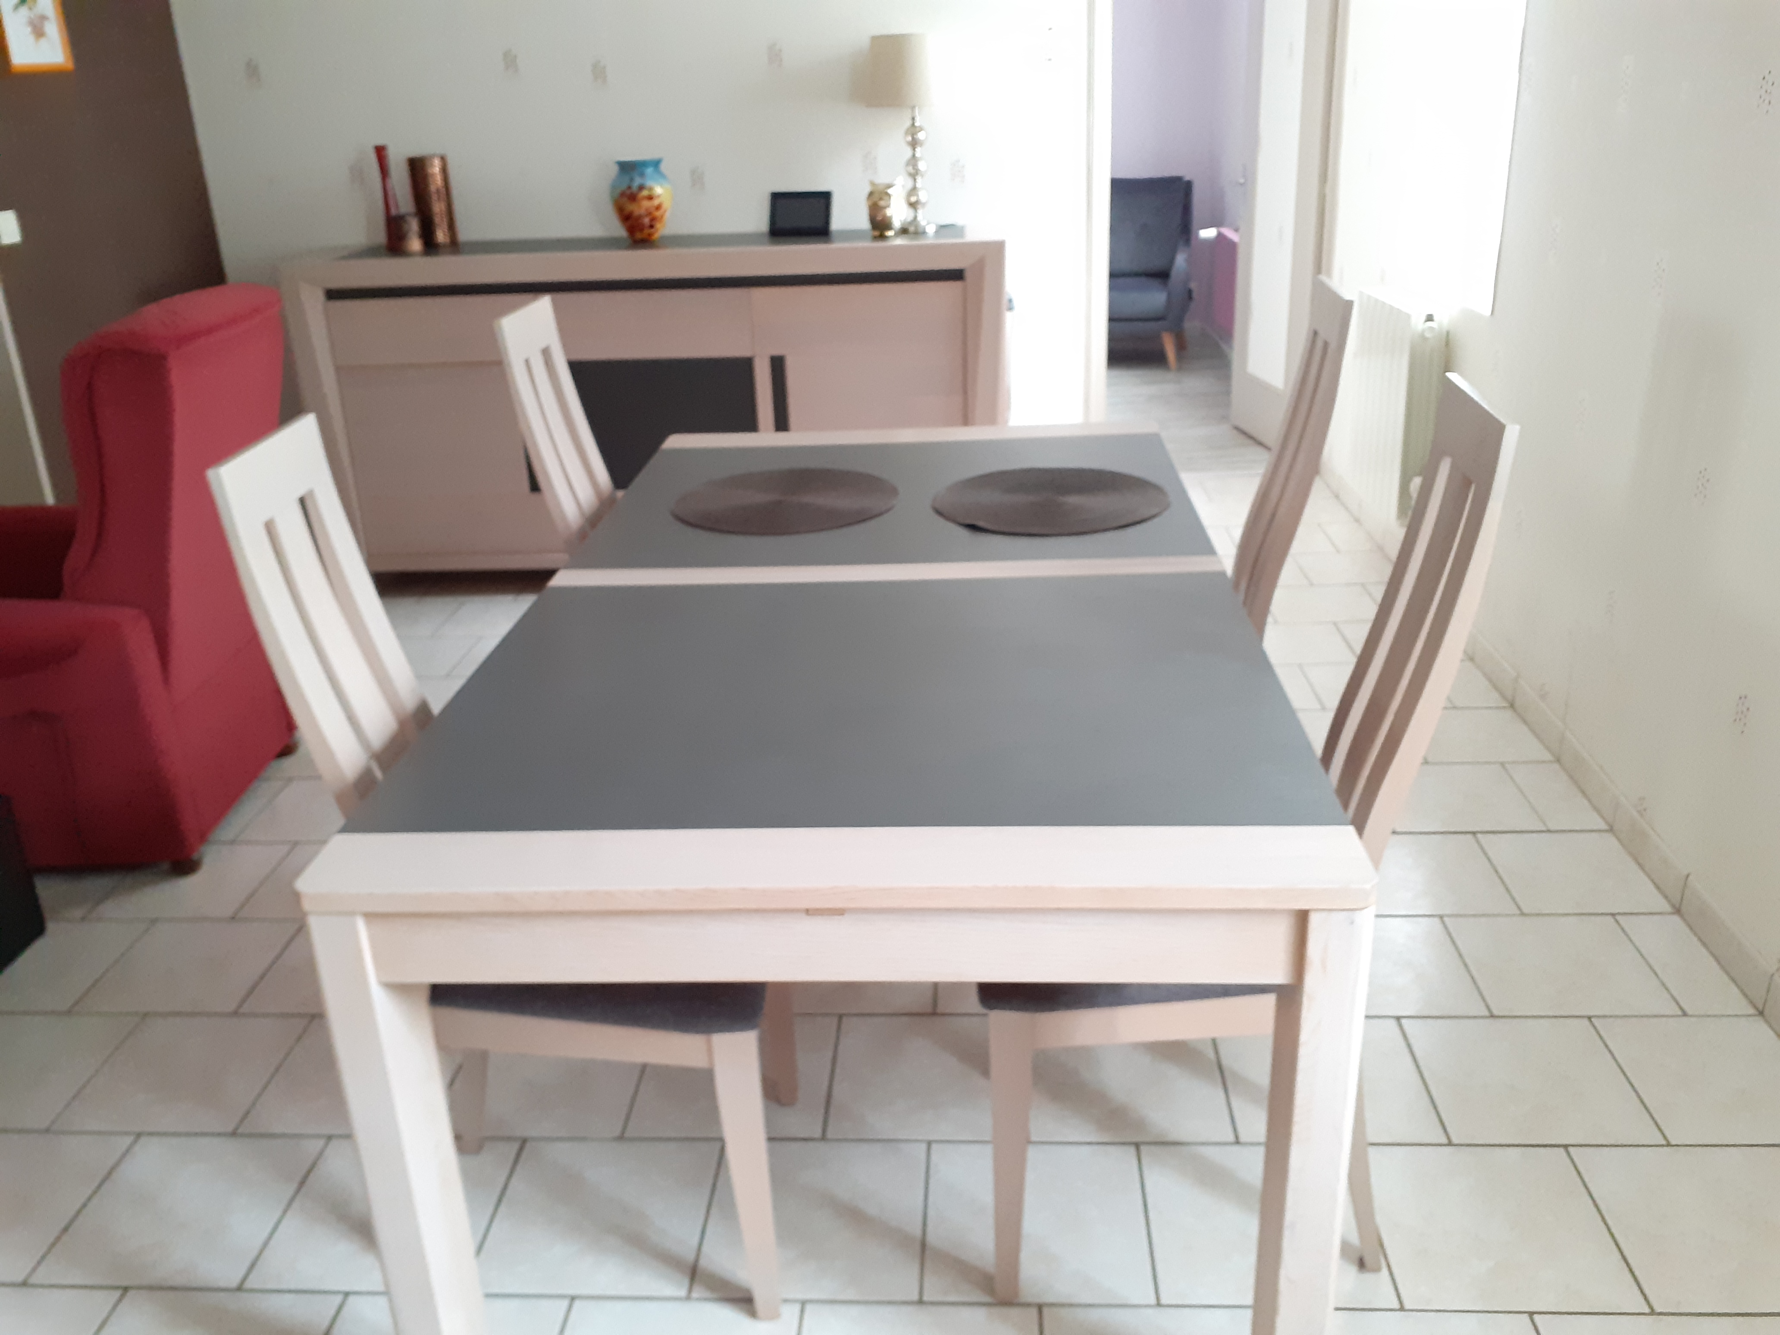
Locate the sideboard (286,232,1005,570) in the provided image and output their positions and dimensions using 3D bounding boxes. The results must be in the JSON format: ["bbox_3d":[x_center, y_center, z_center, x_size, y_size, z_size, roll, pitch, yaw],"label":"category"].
[{"bbox_3d":[-0.680,-0.795,4.281,2.075,0.990,0.450,0,24,5],"label":"sideboard"}]

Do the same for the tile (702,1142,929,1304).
[{"bbox_3d":[-0.102,0.746,1.902,0.297,0.010,0.293,-1,23,4],"label":"tile"}]

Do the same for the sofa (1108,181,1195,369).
[{"bbox_3d":[1.230,-2.130,7.424,0.760,0.910,0.780,3,24,14],"label":"sofa"}]

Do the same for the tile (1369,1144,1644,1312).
[{"bbox_3d":[0.795,0.731,1.839,0.297,0.010,0.293,-1,23,4],"label":"tile"}]

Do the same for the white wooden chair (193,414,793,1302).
[{"bbox_3d":[-0.418,0.245,1.756,0.540,1.100,0.445,-1,24,3],"label":"white wooden chair"}]

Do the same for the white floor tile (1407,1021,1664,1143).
[{"bbox_3d":[0.962,0.614,2.098,0.297,0.010,0.293,-1,23,4],"label":"white floor tile"}]

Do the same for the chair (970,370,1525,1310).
[{"bbox_3d":[0.364,0.222,1.724,0.540,1.100,0.445,0,24,6],"label":"chair"}]

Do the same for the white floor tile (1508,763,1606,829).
[{"bbox_3d":[1.384,0.265,2.883,0.123,0.010,0.293,-1,23,4],"label":"white floor tile"}]

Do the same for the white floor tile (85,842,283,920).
[{"bbox_3d":[-1.398,0.423,2.806,0.297,0.010,0.293,-1,23,4],"label":"white floor tile"}]

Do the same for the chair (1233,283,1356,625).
[{"bbox_3d":[0.491,-0.130,2.536,0.550,1.080,0.450,0,23,6],"label":"chair"}]

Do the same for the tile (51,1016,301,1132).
[{"bbox_3d":[-1.143,0.662,2.264,0.297,0.010,0.284,-1,24,4],"label":"tile"}]

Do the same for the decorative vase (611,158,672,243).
[{"bbox_3d":[-0.730,-1.386,4.110,0.182,0.233,0.182,0,24,5],"label":"decorative vase"}]

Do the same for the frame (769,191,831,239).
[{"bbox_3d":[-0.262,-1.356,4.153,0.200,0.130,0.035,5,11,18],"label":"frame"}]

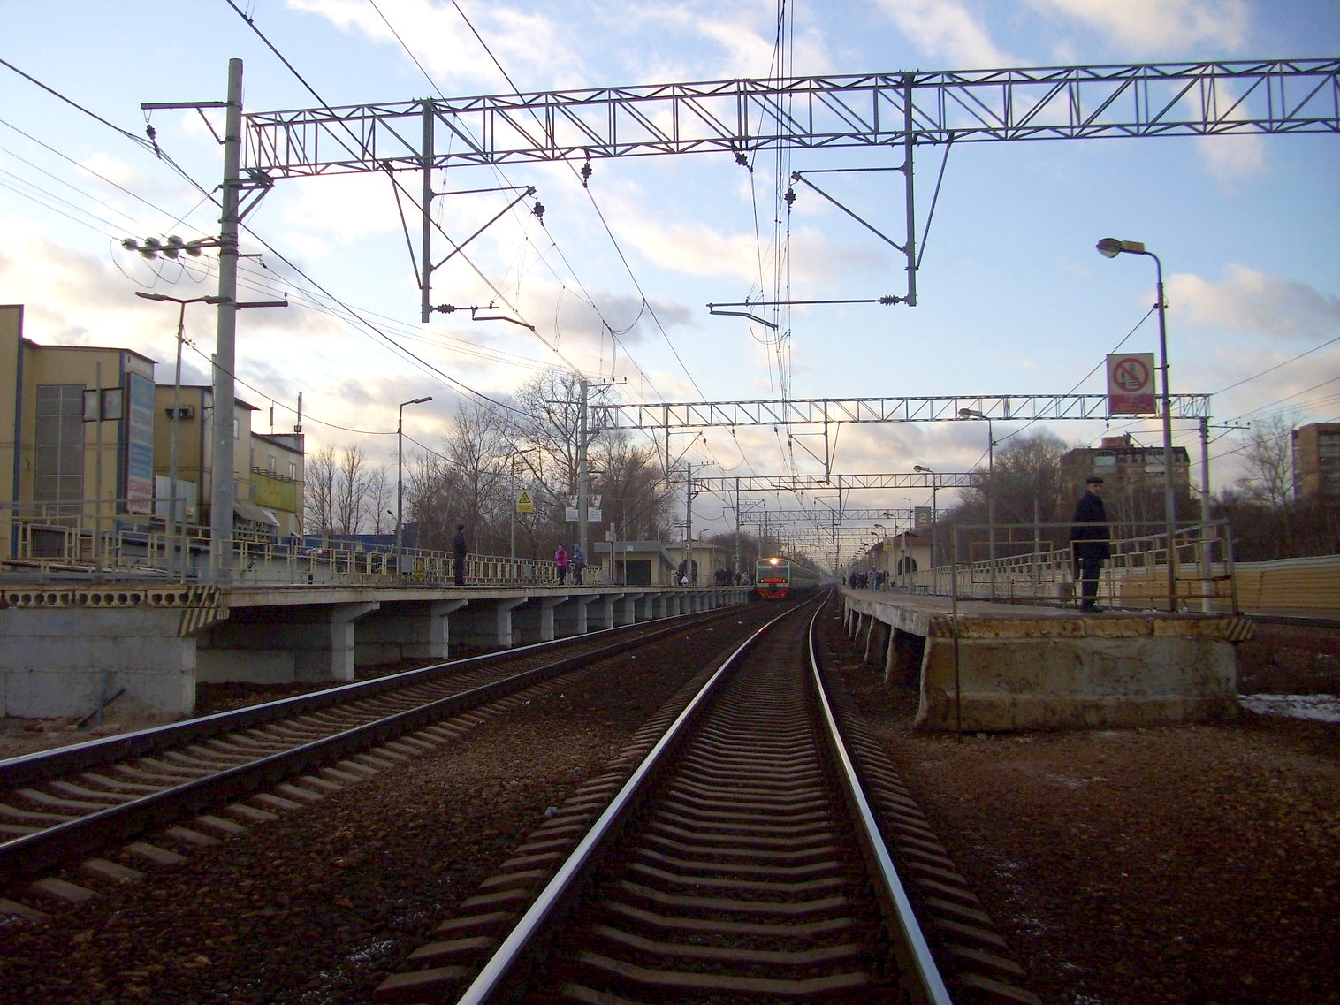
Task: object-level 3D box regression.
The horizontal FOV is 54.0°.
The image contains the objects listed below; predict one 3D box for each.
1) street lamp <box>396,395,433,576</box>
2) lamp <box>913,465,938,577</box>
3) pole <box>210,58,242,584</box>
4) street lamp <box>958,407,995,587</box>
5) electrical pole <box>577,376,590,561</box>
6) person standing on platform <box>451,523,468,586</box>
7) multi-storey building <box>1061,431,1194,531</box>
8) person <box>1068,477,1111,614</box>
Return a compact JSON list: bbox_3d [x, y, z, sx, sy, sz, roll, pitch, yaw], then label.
[{"bbox_3d":[-6.563,-0.263,33.887,0.930,4.982,0.250,0,-4,5],"label":"street lamp"},{"bbox_3d":[9.381,1.046,48.533,0.920,4.774,0.300,0,-4,6],"label":"lamp"},{"bbox_3d":[-9.292,-3.497,27.682,0.480,11.939,0.480,0,-4,0],"label":"pole"},{"bbox_3d":[7.683,0.033,32.966,0.920,4.792,0.300,0,-4,5],"label":"street lamp"},{"bbox_3d":[-4.643,-0.656,71.189,0.460,11.863,0.460,0,-4,0],"label":"electrical pole"},{"bbox_3d":[-5.976,1.500,37.381,0.420,1.753,0.520,1,-4,-9],"label":"person standing on platform"},{"bbox_3d":[113.519,3.418,328.460,29.000,39.415,17.000,0,-4,7],"label":"multi-storey building"},{"bbox_3d":[5.493,0.548,17.200,0.380,1.758,0.530,-3,-5,38],"label":"person"}]

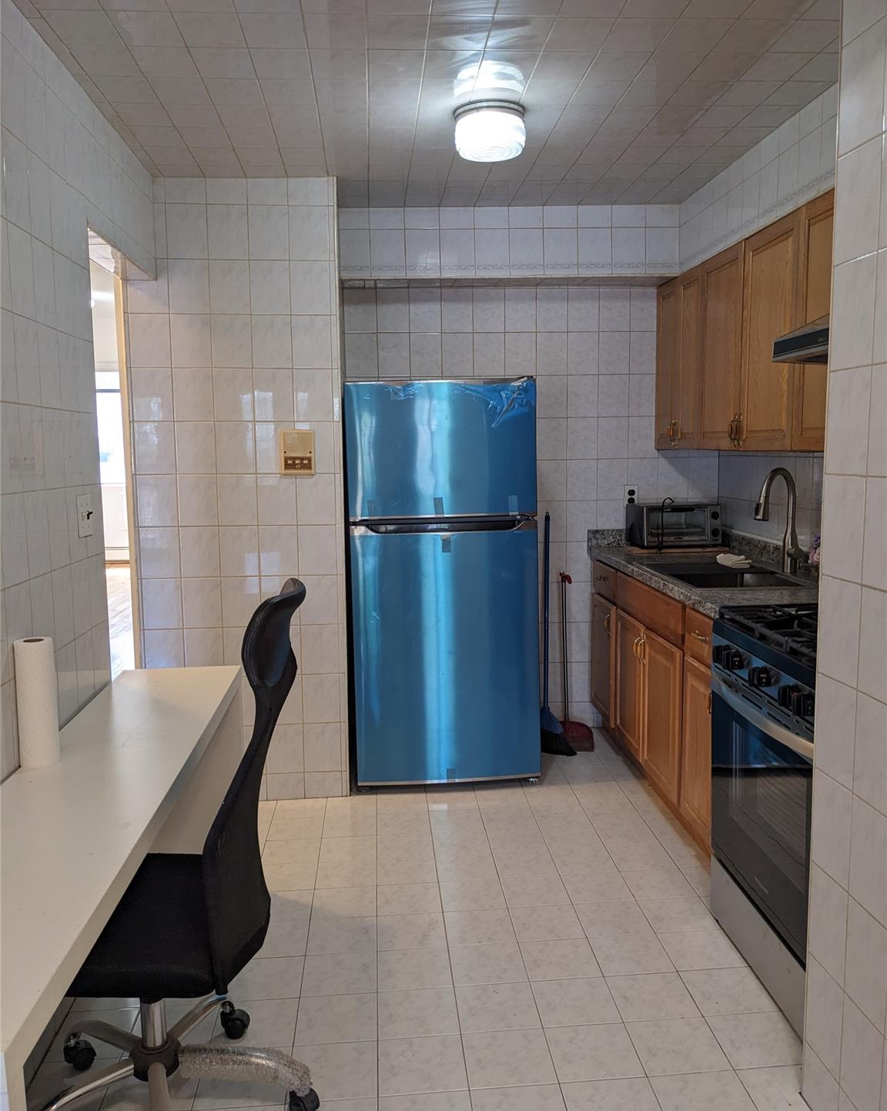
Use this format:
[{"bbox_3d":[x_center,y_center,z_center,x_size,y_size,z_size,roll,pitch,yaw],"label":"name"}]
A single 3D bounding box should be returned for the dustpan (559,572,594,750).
[{"bbox_3d":[0.579,0.491,4.377,0.230,0.809,0.312,-1,7,-4],"label":"dustpan"}]

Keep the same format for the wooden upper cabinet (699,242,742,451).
[{"bbox_3d":[1.223,-0.789,3.577,0.315,0.750,0.420,-2,7,-4],"label":"wooden upper cabinet"}]

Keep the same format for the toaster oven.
[{"bbox_3d":[1.093,-0.146,4.383,0.385,0.190,0.240,-2,7,-8],"label":"toaster oven"}]

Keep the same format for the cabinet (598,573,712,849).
[{"bbox_3d":[1.127,0.543,3.490,0.635,0.845,1.313,-1,7,-4],"label":"cabinet"}]

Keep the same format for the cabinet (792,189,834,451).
[{"bbox_3d":[1.281,-0.695,2.803,0.315,0.750,0.295,-2,7,-4],"label":"cabinet"}]

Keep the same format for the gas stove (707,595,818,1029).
[{"bbox_3d":[1.148,0.658,2.432,0.685,0.930,0.755,-2,7,-4],"label":"gas stove"}]

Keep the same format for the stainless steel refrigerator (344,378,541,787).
[{"bbox_3d":[-0.015,0.102,4.067,0.760,1.677,0.690,-2,7,-4],"label":"stainless steel refrigerator"}]

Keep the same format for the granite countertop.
[{"bbox_3d":[1.081,0.036,3.631,0.635,0.135,1.700,-2,7,-4],"label":"granite countertop"}]

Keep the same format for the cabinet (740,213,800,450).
[{"bbox_3d":[1.254,-0.738,3.159,0.315,0.750,0.425,-2,7,-4],"label":"cabinet"}]

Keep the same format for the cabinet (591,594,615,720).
[{"bbox_3d":[1.062,0.482,4.361,0.632,0.554,0.480,-1,7,-4],"label":"cabinet"}]

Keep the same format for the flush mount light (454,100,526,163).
[{"bbox_3d":[0.141,-1.303,2.858,0.220,0.125,0.220,-2,7,-4],"label":"flush mount light"}]

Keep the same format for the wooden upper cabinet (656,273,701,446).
[{"bbox_3d":[1.204,-0.864,4.143,0.328,0.764,0.611,-1,7,-4],"label":"wooden upper cabinet"}]

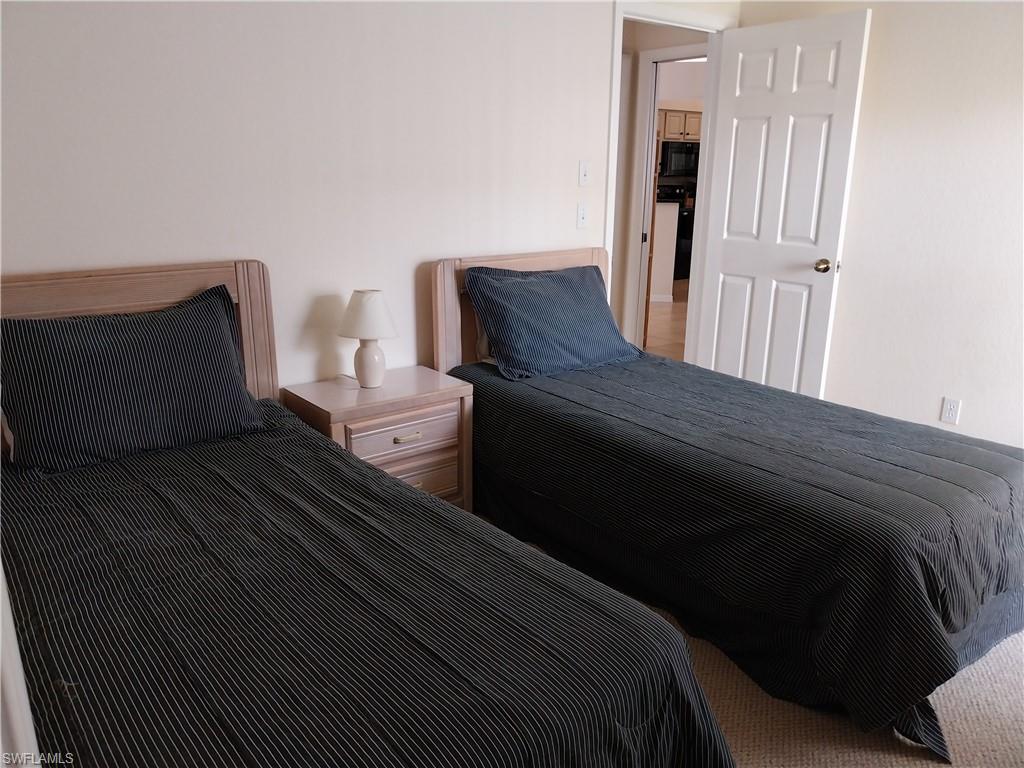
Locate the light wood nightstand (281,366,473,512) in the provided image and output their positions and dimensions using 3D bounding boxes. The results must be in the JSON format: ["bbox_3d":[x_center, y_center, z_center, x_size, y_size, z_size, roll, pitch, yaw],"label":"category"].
[{"bbox_3d":[-0.502,0.284,3.015,0.595,0.567,0.377,-11,19,-36],"label":"light wood nightstand"}]

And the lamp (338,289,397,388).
[{"bbox_3d":[-0.537,-0.169,2.905,0.225,0.365,0.225,0,16,0],"label":"lamp"}]

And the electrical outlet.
[{"bbox_3d":[1.982,0.123,3.469,0.010,0.114,0.070,-11,19,-36],"label":"electrical outlet"}]

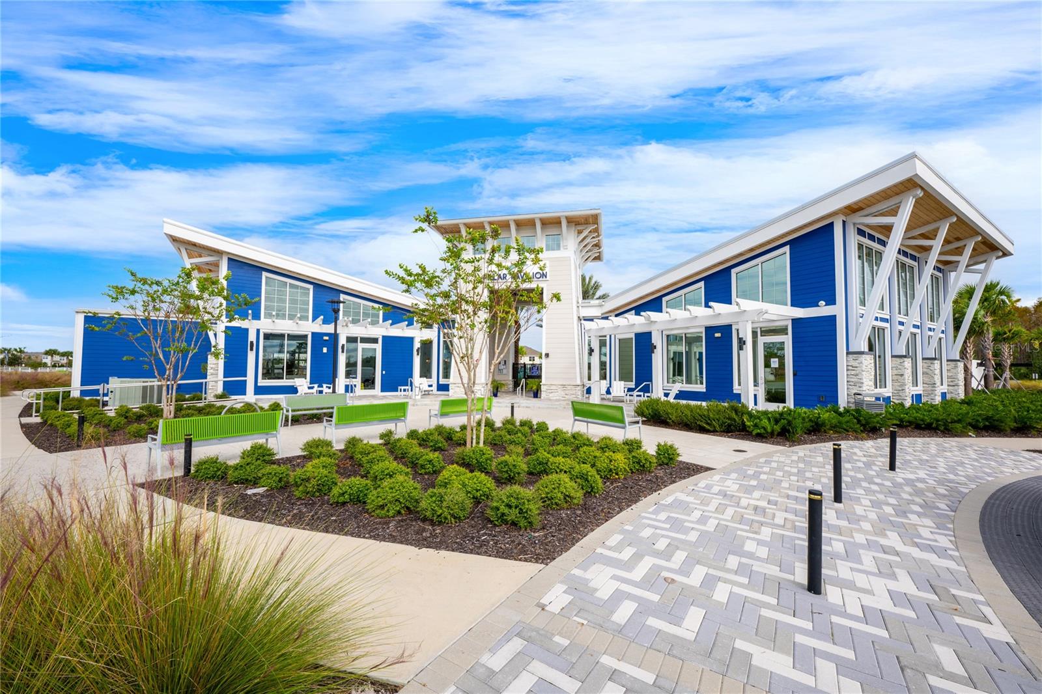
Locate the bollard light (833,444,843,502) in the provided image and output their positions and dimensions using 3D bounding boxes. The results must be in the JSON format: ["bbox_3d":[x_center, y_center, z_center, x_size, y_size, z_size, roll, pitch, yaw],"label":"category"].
[{"bbox_3d":[4.445,1.785,5.700,0.092,0.800,0.092,-1,-3,37],"label":"bollard light"}]

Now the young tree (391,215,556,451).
[{"bbox_3d":[-1.034,-0.431,8.950,3.600,5.200,3.400,1,-3,0],"label":"young tree"}]

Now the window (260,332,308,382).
[{"bbox_3d":[-10.398,0.432,17.840,1.800,2.080,0.120,2,-3,-33],"label":"window"}]

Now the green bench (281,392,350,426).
[{"bbox_3d":[-5.960,1.870,11.970,1.800,0.880,0.620,3,-3,-38],"label":"green bench"}]

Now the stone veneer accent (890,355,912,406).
[{"bbox_3d":[13.630,1.322,14.480,0.800,2.000,0.450,2,-3,-34],"label":"stone veneer accent"}]

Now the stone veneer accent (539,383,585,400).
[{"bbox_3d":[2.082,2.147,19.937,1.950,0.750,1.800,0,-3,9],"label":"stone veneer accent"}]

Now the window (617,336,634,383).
[{"bbox_3d":[4.927,0.594,19.080,0.140,2.280,1.080,2,-3,-34],"label":"window"}]

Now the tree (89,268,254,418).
[{"bbox_3d":[-10.925,-0.107,12.862,4.000,4.800,3.900,3,-3,-40],"label":"tree"}]

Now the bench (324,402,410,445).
[{"bbox_3d":[-3.622,1.777,9.631,0.660,0.870,1.790,-2,-4,44],"label":"bench"}]

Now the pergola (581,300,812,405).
[{"bbox_3d":[5.557,0.552,14.397,3.150,3.340,7.100,2,-3,-33],"label":"pergola"}]

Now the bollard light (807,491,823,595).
[{"bbox_3d":[2.412,1.613,3.337,0.092,0.800,0.092,-1,-3,37],"label":"bollard light"}]

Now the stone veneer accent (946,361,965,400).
[{"bbox_3d":[20.650,1.620,19.250,0.800,2.000,0.450,2,-3,-34],"label":"stone veneer accent"}]

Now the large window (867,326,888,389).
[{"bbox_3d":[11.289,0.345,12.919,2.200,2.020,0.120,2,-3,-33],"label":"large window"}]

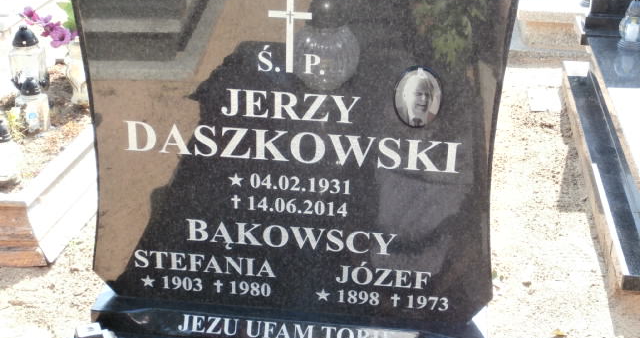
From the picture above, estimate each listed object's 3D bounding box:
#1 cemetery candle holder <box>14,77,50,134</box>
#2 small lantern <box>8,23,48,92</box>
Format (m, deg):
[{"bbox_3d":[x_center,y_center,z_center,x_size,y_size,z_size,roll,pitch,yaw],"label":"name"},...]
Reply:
[{"bbox_3d":[-0.918,-0.203,3.370,0.095,0.165,0.095,7,27,11],"label":"cemetery candle holder"},{"bbox_3d":[-1.011,-0.380,3.660,0.115,0.215,0.115,7,27,11],"label":"small lantern"}]

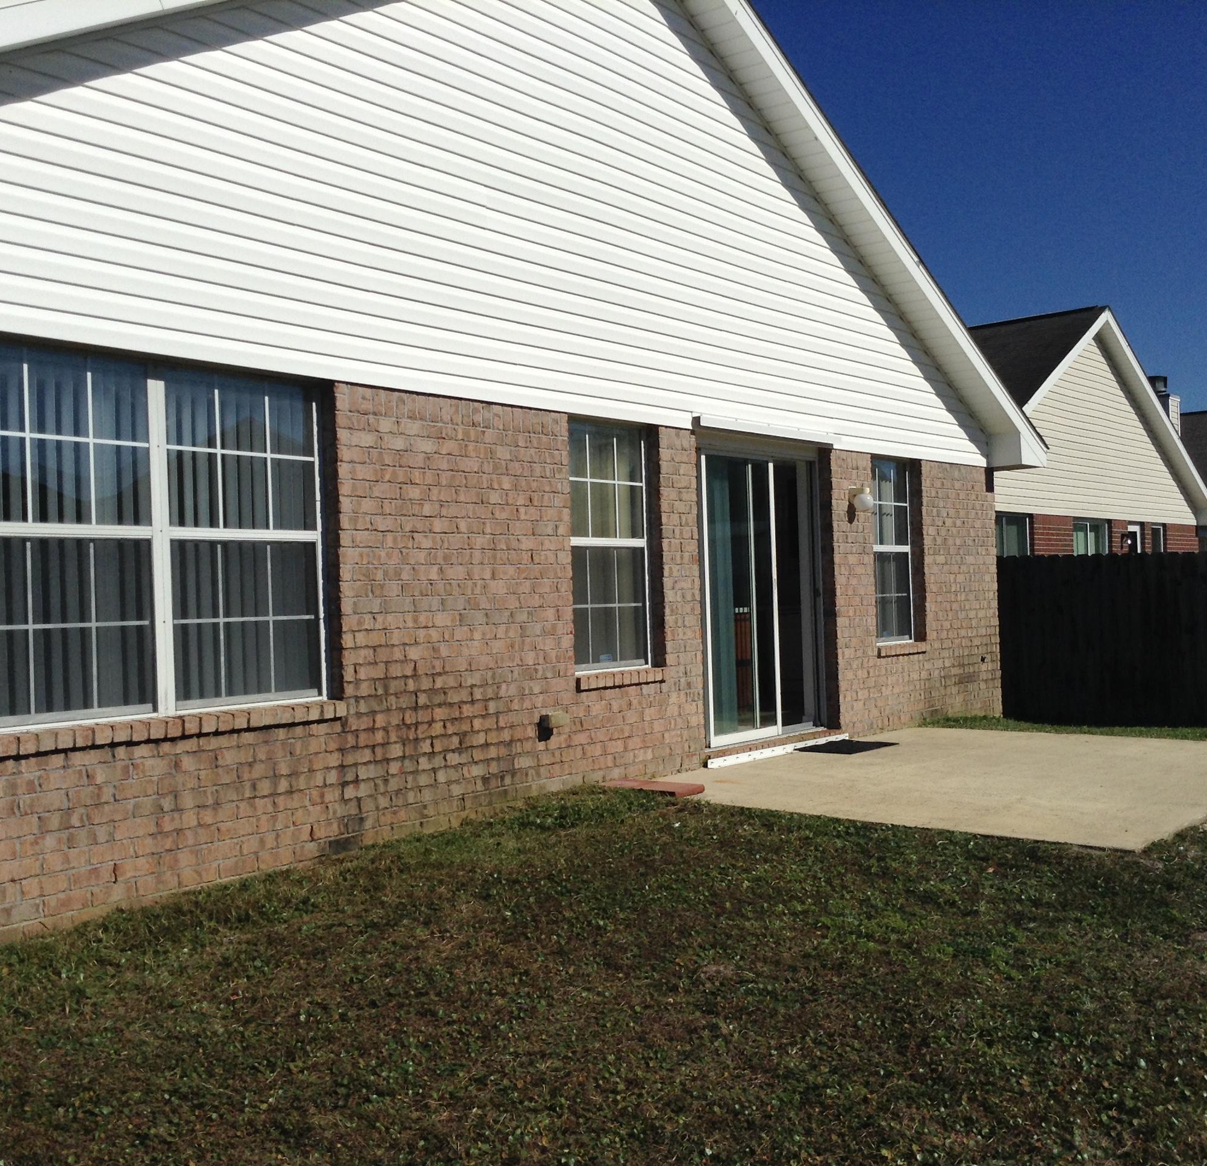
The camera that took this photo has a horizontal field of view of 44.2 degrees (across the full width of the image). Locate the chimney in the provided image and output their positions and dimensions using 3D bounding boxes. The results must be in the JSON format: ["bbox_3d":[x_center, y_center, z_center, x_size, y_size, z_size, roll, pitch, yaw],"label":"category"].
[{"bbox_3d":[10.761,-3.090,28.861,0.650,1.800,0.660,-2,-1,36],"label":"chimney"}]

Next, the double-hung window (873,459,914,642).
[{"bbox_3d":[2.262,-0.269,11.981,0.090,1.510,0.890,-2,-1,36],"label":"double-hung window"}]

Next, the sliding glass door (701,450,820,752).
[{"bbox_3d":[1.039,0.083,10.360,0.120,2.020,1.810,-2,-1,36],"label":"sliding glass door"}]

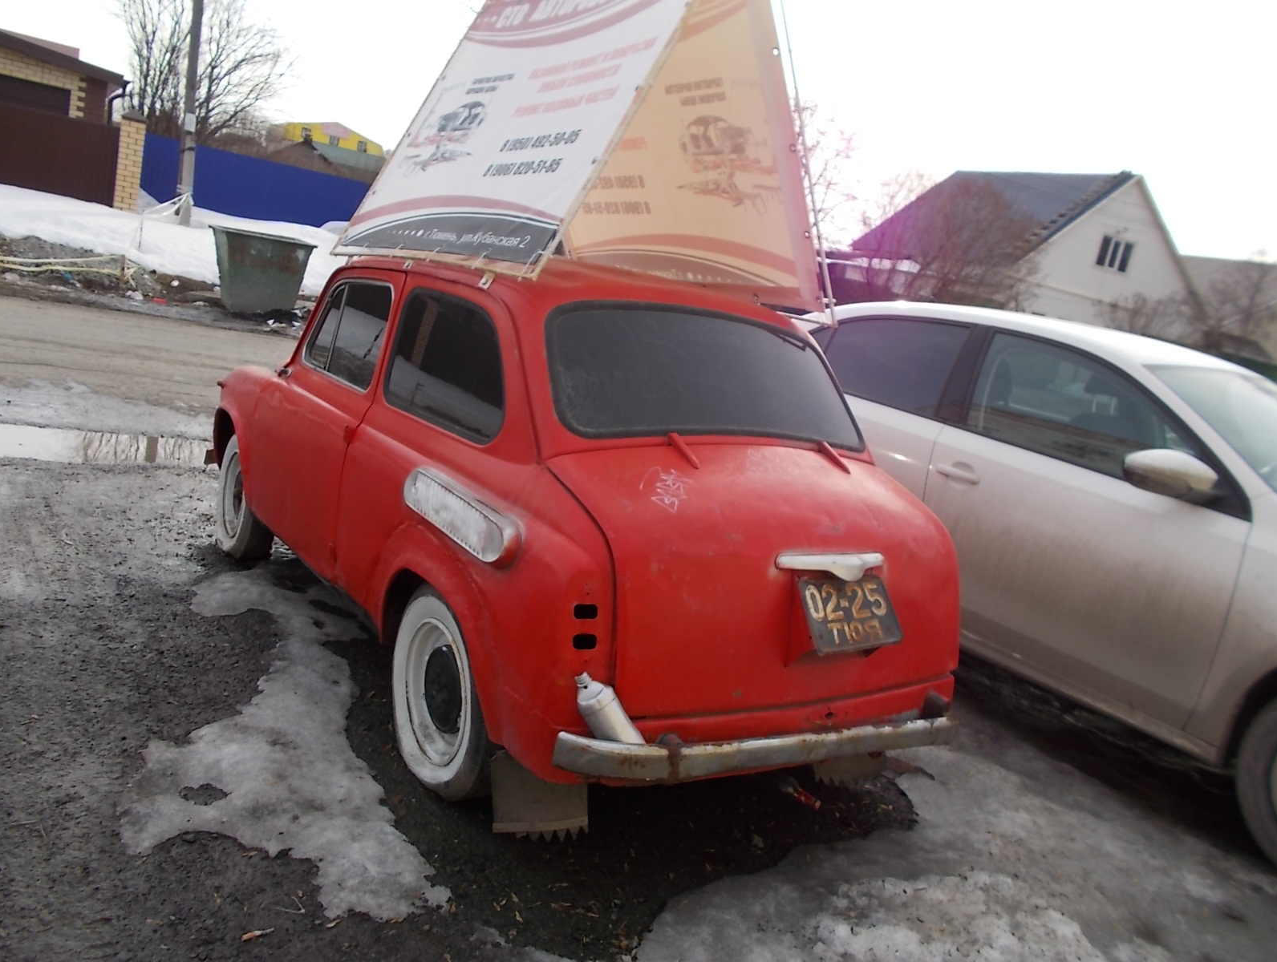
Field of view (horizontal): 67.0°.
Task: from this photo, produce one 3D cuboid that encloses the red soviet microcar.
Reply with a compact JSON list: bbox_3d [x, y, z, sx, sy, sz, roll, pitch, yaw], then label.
[{"bbox_3d":[-0.477,-0.093,3.477,1.400,1.430,3.320,2,12,-37],"label":"red soviet microcar"}]

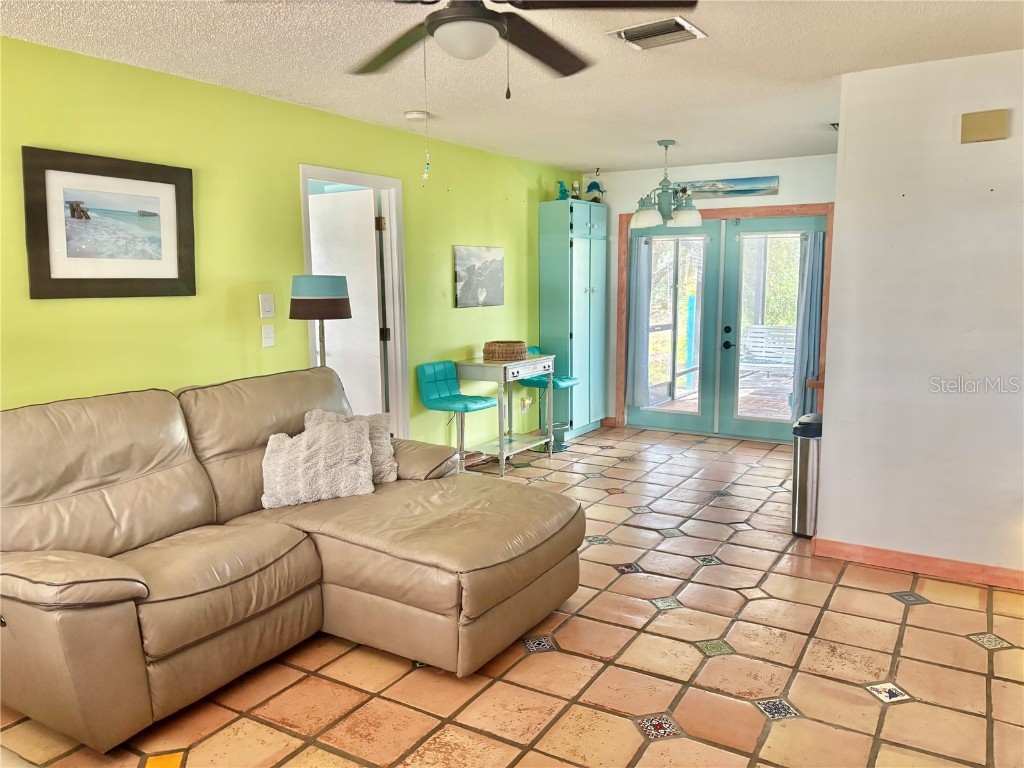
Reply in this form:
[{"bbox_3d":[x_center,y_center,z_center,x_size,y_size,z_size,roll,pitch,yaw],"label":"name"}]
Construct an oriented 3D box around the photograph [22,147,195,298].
[{"bbox_3d":[-1.814,-0.719,3.559,0.030,0.632,0.797,5,10,32],"label":"photograph"}]

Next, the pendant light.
[{"bbox_3d":[1.129,-1.461,5.641,0.520,0.641,0.520,5,10,32],"label":"pendant light"}]

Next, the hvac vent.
[{"bbox_3d":[0.598,-1.417,3.132,0.310,0.030,0.305,5,10,32],"label":"hvac vent"}]

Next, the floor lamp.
[{"bbox_3d":[-1.081,0.128,4.451,0.350,1.490,0.350,5,10,32],"label":"floor lamp"}]

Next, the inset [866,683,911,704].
[{"bbox_3d":[1.347,1.108,2.751,0.104,0.010,0.104,-2,8,-13],"label":"inset"}]

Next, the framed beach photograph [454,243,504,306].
[{"bbox_3d":[-0.251,-0.843,6.059,0.030,0.465,0.685,4,9,31],"label":"framed beach photograph"}]

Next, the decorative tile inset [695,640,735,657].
[{"bbox_3d":[0.816,1.065,3.086,0.104,0.010,0.104,-2,8,-13],"label":"decorative tile inset"}]

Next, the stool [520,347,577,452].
[{"bbox_3d":[0.322,0.120,6.675,0.410,0.880,0.410,4,9,31],"label":"stool"}]

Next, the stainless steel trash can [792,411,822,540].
[{"bbox_3d":[1.782,0.512,4.423,0.300,0.700,0.340,4,9,31],"label":"stainless steel trash can"}]

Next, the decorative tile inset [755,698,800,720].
[{"bbox_3d":[0.915,1.125,2.652,0.104,0.010,0.104,-2,8,-13],"label":"decorative tile inset"}]

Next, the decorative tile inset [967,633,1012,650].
[{"bbox_3d":[1.949,1.053,3.136,0.102,0.010,0.102,-2,8,-13],"label":"decorative tile inset"}]

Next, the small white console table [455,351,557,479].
[{"bbox_3d":[-0.045,0.219,6.111,0.430,0.840,0.775,4,9,31],"label":"small white console table"}]

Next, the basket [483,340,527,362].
[{"bbox_3d":[-0.054,-0.266,6.116,0.320,0.140,0.340,0,8,0],"label":"basket"}]

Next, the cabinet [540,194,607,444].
[{"bbox_3d":[0.592,-0.594,7.213,0.310,2.140,0.810,4,9,31],"label":"cabinet"}]

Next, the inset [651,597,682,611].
[{"bbox_3d":[0.709,1.008,3.507,0.102,0.010,0.102,-2,8,-13],"label":"inset"}]

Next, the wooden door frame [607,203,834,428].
[{"bbox_3d":[1.863,-0.537,7.002,1.910,2.065,0.100,4,9,31],"label":"wooden door frame"}]

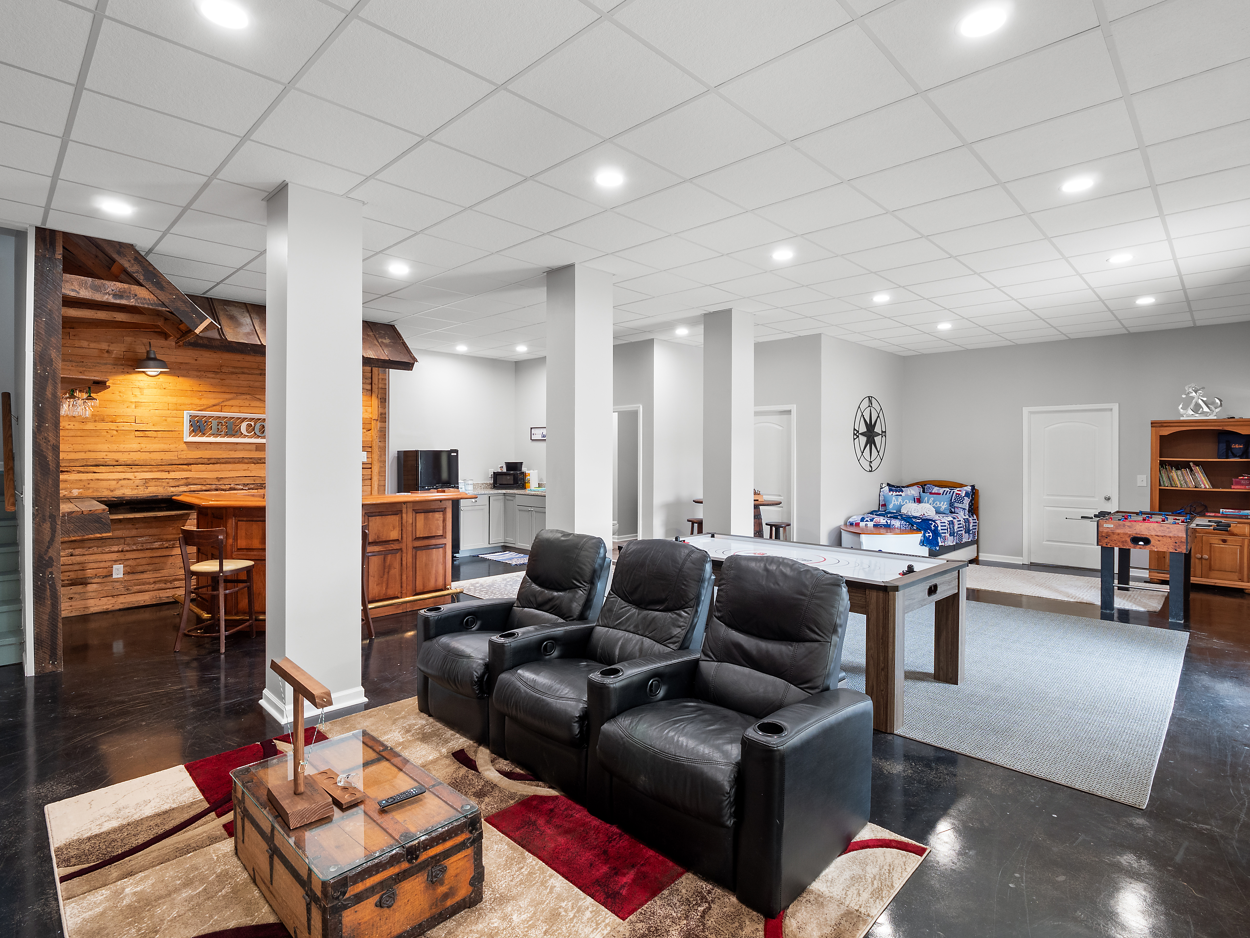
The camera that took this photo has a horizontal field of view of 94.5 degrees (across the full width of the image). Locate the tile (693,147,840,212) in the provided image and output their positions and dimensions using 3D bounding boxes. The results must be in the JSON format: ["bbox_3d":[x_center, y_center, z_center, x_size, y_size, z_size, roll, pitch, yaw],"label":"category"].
[{"bbox_3d":[0.814,-1.661,3.317,0.607,0.021,0.607,2,2,45],"label":"tile"}]

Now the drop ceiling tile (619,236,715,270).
[{"bbox_3d":[0.327,-1.643,4.405,0.594,0.025,0.592,1,2,44],"label":"drop ceiling tile"}]

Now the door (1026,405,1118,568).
[{"bbox_3d":[5.856,0.253,7.596,0.960,2.130,0.100,1,1,41],"label":"door"}]

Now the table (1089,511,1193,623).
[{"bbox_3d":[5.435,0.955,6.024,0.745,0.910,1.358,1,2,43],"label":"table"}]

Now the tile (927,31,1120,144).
[{"bbox_3d":[1.690,-1.596,2.440,0.594,0.025,0.592,1,2,44],"label":"tile"}]

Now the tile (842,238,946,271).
[{"bbox_3d":[2.116,-1.660,4.496,0.590,0.020,0.590,1,1,44],"label":"tile"}]

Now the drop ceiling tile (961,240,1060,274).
[{"bbox_3d":[3.006,-1.659,4.514,0.590,0.020,0.590,1,1,44],"label":"drop ceiling tile"}]

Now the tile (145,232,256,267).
[{"bbox_3d":[-3.326,-1.717,4.566,0.607,0.021,0.607,2,2,45],"label":"tile"}]

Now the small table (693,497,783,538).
[{"bbox_3d":[1.458,0.878,7.466,1.070,0.927,1.070,1,1,44],"label":"small table"}]

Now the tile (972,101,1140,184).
[{"bbox_3d":[2.154,-1.638,2.893,0.605,0.030,0.605,1,1,44],"label":"tile"}]

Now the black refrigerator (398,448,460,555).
[{"bbox_3d":[-2.916,0.527,8.571,0.650,1.593,0.605,1,1,44],"label":"black refrigerator"}]

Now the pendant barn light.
[{"bbox_3d":[-4.500,-1.037,5.500,0.270,0.310,0.260,1,1,44],"label":"pendant barn light"}]

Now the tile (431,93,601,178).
[{"bbox_3d":[-0.523,-1.625,2.834,0.590,0.020,0.590,1,1,44],"label":"tile"}]

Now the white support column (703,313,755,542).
[{"bbox_3d":[1.143,-0.169,6.423,0.420,3.096,0.420,1,1,44],"label":"white support column"}]

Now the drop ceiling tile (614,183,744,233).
[{"bbox_3d":[0.344,-1.624,3.610,0.594,0.025,0.592,1,2,44],"label":"drop ceiling tile"}]

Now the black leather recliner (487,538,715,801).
[{"bbox_3d":[-0.097,0.894,2.924,0.779,1.030,0.894,2,2,45],"label":"black leather recliner"}]

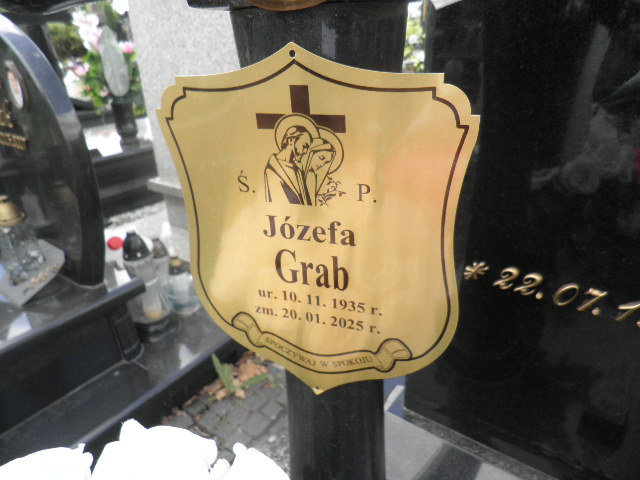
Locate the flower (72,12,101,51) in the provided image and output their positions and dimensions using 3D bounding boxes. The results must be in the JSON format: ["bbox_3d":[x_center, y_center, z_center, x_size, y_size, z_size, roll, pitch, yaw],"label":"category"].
[{"bbox_3d":[-1.295,-1.151,2.450,0.140,0.200,0.130,-13,28,-22],"label":"flower"}]

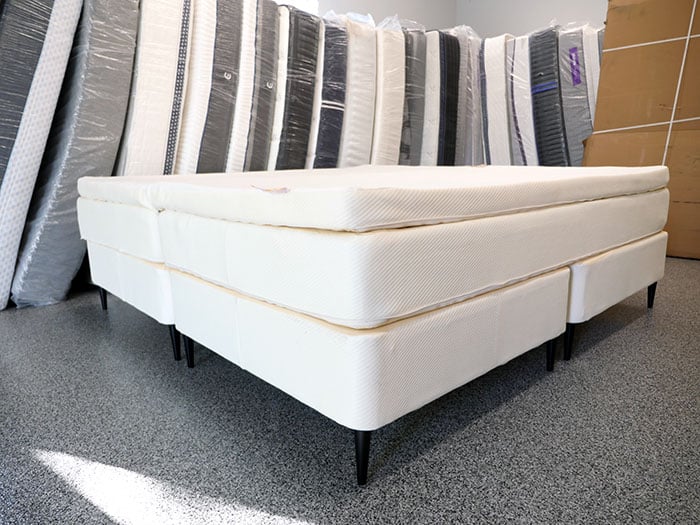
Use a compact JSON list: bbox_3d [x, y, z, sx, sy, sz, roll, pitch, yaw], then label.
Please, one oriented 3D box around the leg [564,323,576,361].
[{"bbox_3d":[0.777,0.272,1.734,0.034,0.160,0.034,-12,15,-41],"label":"leg"}]

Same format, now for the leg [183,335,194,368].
[{"bbox_3d":[-0.580,0.302,1.753,0.034,0.160,0.034,-12,15,-41],"label":"leg"}]

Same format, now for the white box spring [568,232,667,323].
[{"bbox_3d":[0.813,-0.040,2.345,1.001,0.230,1.014,-11,15,-41],"label":"white box spring"}]

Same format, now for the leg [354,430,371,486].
[{"bbox_3d":[0.029,0.423,1.082,0.034,0.160,0.034,-1,11,0],"label":"leg"}]

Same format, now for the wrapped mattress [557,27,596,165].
[{"bbox_3d":[2.707,-1.463,5.380,0.800,2.000,0.235,-12,7,-41],"label":"wrapped mattress"}]

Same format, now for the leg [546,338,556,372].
[{"bbox_3d":[0.690,0.289,1.657,0.034,0.160,0.034,-12,15,-41],"label":"leg"}]

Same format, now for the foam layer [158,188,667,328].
[{"bbox_3d":[0.420,-0.172,1.947,2.000,0.203,1.018,-12,15,-41],"label":"foam layer"}]

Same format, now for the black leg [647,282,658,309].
[{"bbox_3d":[1.445,0.135,2.323,0.034,0.160,0.034,-12,15,-41],"label":"black leg"}]

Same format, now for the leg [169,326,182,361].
[{"bbox_3d":[-0.652,0.288,1.827,0.034,0.160,0.034,-12,15,-41],"label":"leg"}]

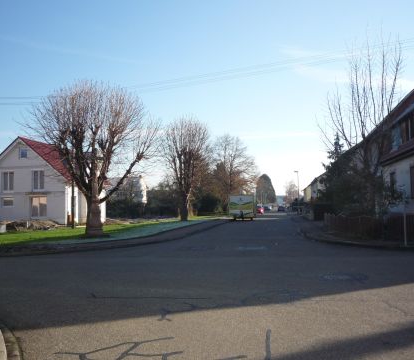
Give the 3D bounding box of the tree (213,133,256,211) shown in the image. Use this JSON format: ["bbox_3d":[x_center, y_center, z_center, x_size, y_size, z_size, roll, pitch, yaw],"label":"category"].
[{"bbox_3d":[3.905,-0.749,63.135,6.800,11.600,6.800,0,-3,9],"label":"tree"}]

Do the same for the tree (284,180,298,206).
[{"bbox_3d":[21.642,3.892,114.959,3.900,8.000,3.900,0,-3,9],"label":"tree"}]

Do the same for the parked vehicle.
[{"bbox_3d":[3.620,2.808,44.513,2.250,2.500,5.800,0,-3,8],"label":"parked vehicle"}]

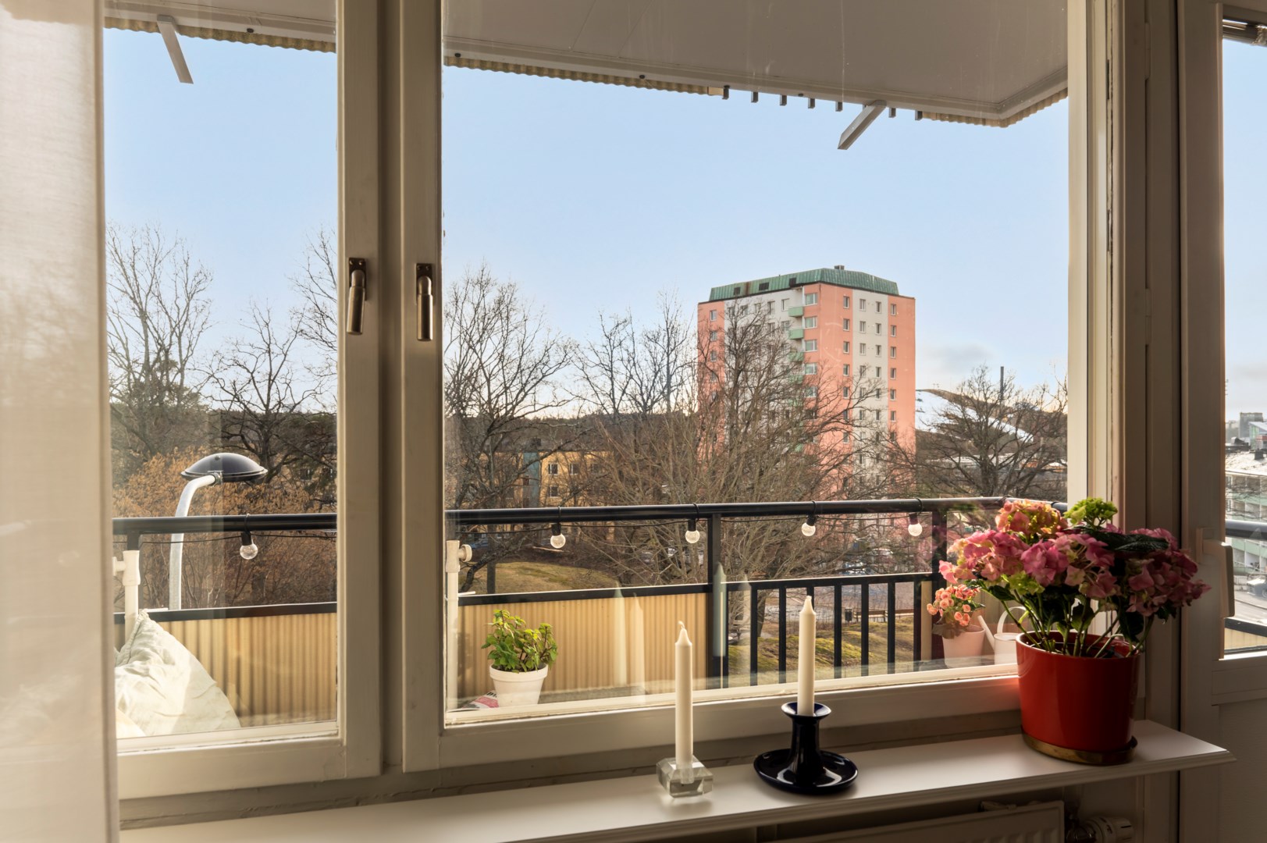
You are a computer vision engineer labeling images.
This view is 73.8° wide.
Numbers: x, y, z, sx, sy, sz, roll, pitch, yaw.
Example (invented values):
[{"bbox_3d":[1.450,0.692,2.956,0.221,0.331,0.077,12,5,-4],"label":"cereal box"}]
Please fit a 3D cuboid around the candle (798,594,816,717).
[{"bbox_3d":[0.235,0.325,1.145,0.022,0.178,0.022,1,0,-15],"label":"candle"}]

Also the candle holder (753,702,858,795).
[{"bbox_3d":[0.233,0.438,1.142,0.138,0.098,0.138,0,-1,0],"label":"candle holder"}]

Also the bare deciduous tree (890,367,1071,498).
[{"bbox_3d":[26.900,4.481,65.000,14.000,17.400,14.000,0,-1,22],"label":"bare deciduous tree"}]

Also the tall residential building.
[{"bbox_3d":[23.300,-1.154,114.200,20.000,36.700,20.800,0,-1,-39],"label":"tall residential building"}]

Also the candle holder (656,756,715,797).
[{"bbox_3d":[0.068,0.470,1.127,0.060,0.034,0.061,0,-1,-15],"label":"candle holder"}]

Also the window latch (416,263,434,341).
[{"bbox_3d":[-0.259,-0.150,1.050,0.020,0.102,0.045,0,-1,-15],"label":"window latch"}]

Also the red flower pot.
[{"bbox_3d":[0.669,0.412,1.274,0.163,0.153,0.163,0,-1,0],"label":"red flower pot"}]

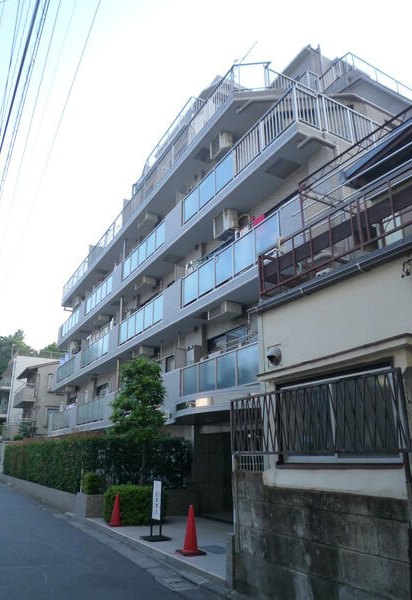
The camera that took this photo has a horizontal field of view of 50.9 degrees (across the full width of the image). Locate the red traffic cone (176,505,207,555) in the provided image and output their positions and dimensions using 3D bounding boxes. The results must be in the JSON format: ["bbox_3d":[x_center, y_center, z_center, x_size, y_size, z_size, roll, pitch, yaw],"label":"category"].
[{"bbox_3d":[-0.241,3.766,7.132,0.390,0.705,0.410,11,-22,-28],"label":"red traffic cone"}]

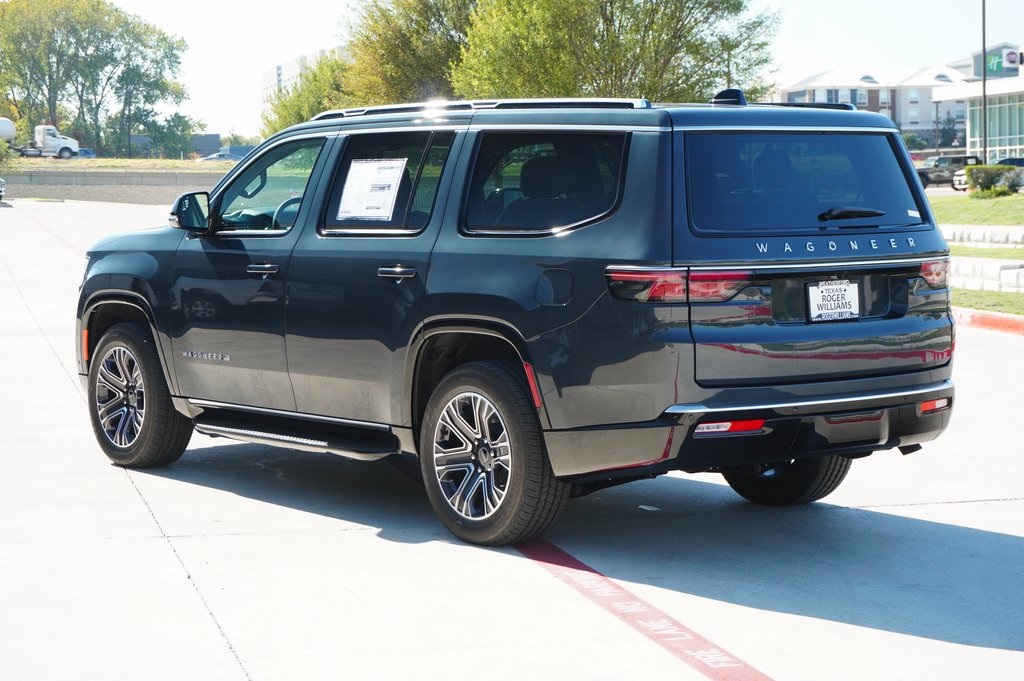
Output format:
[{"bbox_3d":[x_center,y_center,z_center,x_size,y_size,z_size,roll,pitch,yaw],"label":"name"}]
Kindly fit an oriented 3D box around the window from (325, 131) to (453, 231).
[{"bbox_3d":[-0.577,-0.726,9.798,0.050,0.474,0.831,18,-8,-38],"label":"window"}]

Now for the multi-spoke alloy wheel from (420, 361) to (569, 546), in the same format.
[{"bbox_3d":[-0.072,0.479,9.300,0.285,0.810,0.810,-4,6,-39],"label":"multi-spoke alloy wheel"}]

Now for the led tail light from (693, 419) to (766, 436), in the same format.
[{"bbox_3d":[0.864,0.341,8.408,0.321,0.056,0.044,-2,5,-25],"label":"led tail light"}]

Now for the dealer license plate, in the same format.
[{"bbox_3d":[1.339,-0.166,8.851,0.310,0.165,0.025,-4,2,-39],"label":"dealer license plate"}]

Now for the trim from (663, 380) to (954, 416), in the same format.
[{"bbox_3d":[1.343,0.227,8.781,1.760,0.050,0.220,-4,6,-39],"label":"trim"}]

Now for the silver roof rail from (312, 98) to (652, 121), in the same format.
[{"bbox_3d":[-0.214,-1.047,9.657,0.060,0.060,2.450,-4,6,-38],"label":"silver roof rail"}]

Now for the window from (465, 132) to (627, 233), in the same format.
[{"bbox_3d":[0.132,-0.654,8.845,0.085,0.440,0.960,12,-4,-42],"label":"window"}]

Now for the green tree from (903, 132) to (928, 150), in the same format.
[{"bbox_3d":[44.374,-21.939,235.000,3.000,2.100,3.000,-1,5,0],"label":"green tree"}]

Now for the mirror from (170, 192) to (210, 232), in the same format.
[{"bbox_3d":[-1.621,-0.640,10.684,0.230,0.195,0.155,-4,6,-39],"label":"mirror"}]

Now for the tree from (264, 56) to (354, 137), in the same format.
[{"bbox_3d":[-11.992,-13.429,125.000,6.000,7.000,6.000,-1,5,0],"label":"tree"}]

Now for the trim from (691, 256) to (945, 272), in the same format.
[{"bbox_3d":[1.323,-0.316,8.761,1.540,0.032,0.110,-4,6,-39],"label":"trim"}]

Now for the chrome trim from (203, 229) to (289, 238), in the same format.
[{"bbox_3d":[-1.321,-0.531,10.583,0.030,0.040,0.803,-4,6,-39],"label":"chrome trim"}]

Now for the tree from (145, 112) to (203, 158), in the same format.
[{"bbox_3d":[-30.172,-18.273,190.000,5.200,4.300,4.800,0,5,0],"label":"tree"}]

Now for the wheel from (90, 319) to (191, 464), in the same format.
[{"bbox_3d":[-2.037,0.287,11.722,0.285,0.810,0.810,-4,6,-39],"label":"wheel"}]

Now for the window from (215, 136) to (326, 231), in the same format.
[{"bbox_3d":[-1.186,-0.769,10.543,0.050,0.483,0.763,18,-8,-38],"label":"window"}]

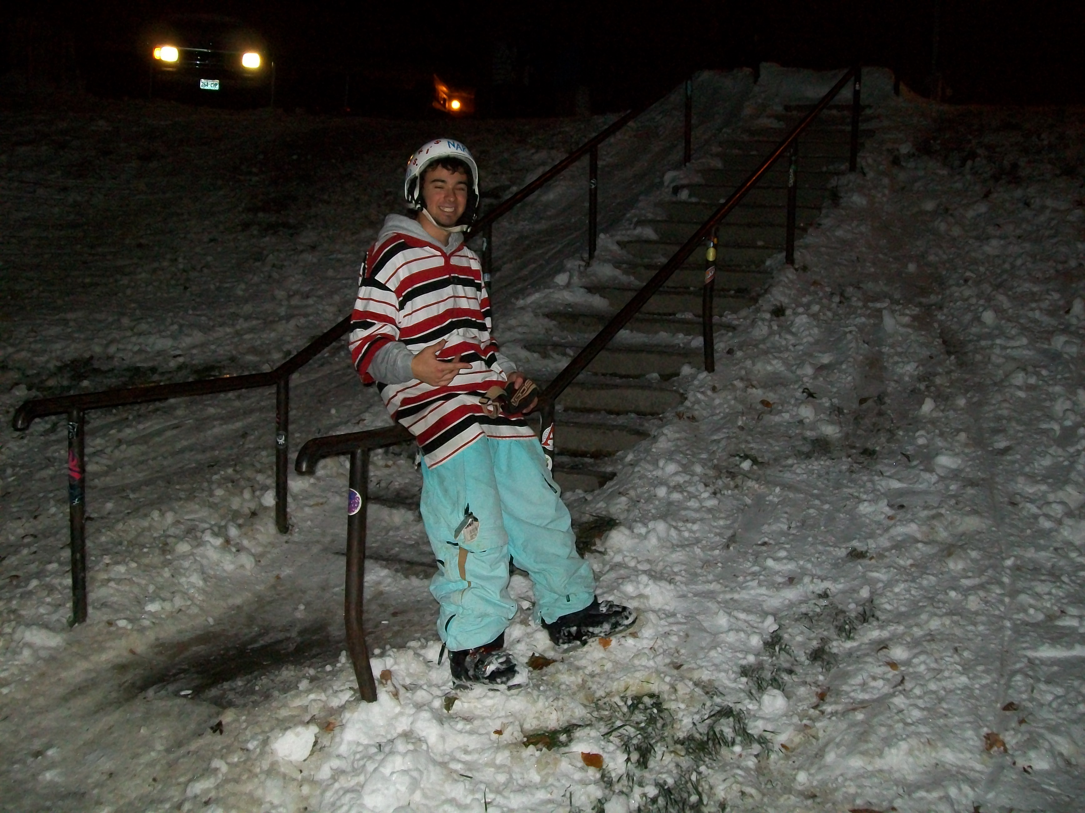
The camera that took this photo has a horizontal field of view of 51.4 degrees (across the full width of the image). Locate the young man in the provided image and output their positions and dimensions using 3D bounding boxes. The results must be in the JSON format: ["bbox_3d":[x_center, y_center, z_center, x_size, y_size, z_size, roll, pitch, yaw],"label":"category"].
[{"bbox_3d":[-0.170,0.010,3.660,0.720,1.720,0.580,-5,10,-42],"label":"young man"}]

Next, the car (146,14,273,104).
[{"bbox_3d":[-6.027,-5.712,20.010,1.820,1.750,4.600,-1,8,-19],"label":"car"}]

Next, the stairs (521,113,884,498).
[{"bbox_3d":[1.086,-1.040,7.592,1.360,2.790,6.700,6,8,26],"label":"stairs"}]

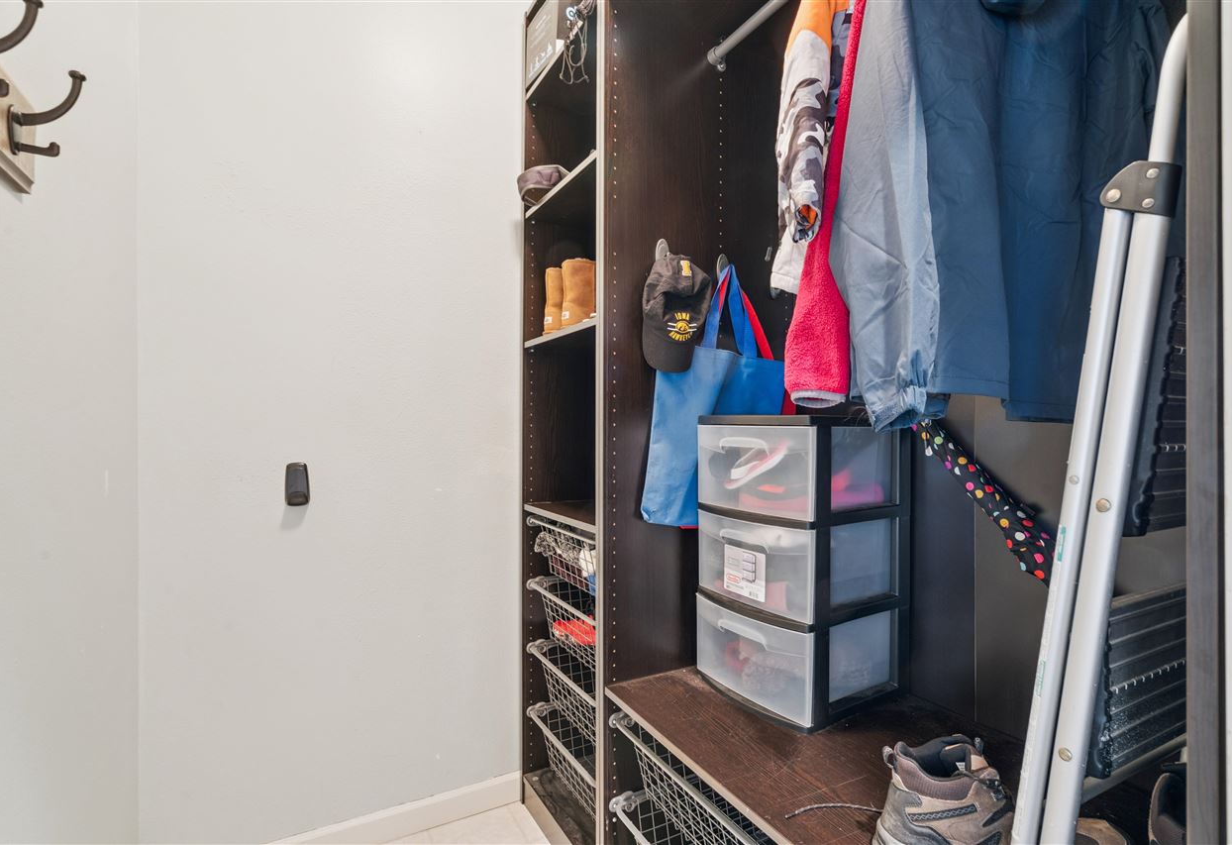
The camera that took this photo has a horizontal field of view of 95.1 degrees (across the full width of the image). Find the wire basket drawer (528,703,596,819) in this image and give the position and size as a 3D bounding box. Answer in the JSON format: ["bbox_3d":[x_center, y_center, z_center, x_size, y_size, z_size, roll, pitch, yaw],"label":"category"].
[{"bbox_3d":[0.094,0.945,1.630,0.540,0.165,0.455,0,0,-29],"label":"wire basket drawer"}]

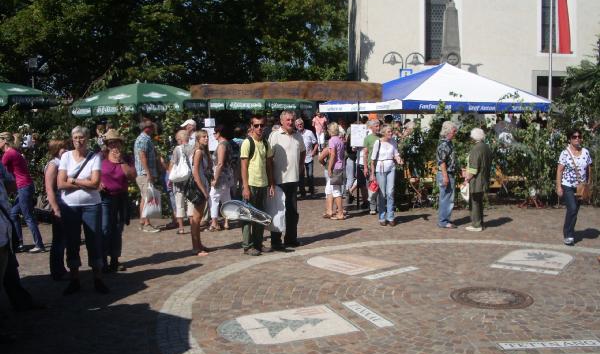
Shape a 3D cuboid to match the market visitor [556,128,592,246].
[{"bbox_3d":[3.846,0.151,8.575,0.520,1.640,0.360,2,6,18],"label":"market visitor"}]

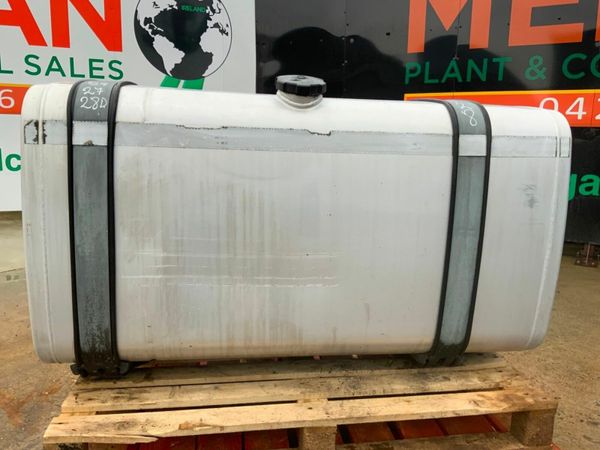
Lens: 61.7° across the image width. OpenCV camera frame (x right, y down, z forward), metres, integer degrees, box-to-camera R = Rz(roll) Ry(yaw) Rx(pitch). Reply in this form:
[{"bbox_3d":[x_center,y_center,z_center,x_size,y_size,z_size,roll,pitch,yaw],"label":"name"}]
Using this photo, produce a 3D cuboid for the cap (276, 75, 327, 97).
[{"bbox_3d":[0.004,-0.338,1.220,0.119,0.026,0.119,5,28,-3],"label":"cap"}]

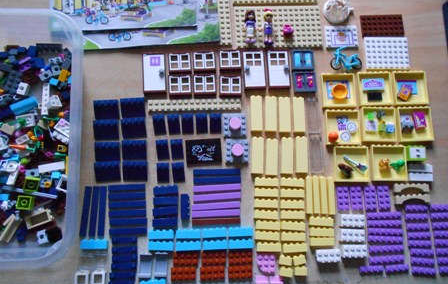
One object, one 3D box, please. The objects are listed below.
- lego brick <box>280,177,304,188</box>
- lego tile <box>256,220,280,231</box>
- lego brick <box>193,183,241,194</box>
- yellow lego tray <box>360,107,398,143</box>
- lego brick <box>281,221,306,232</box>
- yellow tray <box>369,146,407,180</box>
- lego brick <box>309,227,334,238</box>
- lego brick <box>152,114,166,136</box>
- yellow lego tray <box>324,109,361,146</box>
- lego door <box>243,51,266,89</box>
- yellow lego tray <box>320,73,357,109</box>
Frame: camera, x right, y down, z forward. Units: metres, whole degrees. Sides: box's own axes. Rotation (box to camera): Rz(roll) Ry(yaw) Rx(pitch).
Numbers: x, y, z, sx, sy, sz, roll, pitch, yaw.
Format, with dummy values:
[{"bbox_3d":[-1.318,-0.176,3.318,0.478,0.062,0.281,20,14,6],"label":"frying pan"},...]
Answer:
[{"bbox_3d":[0.092,0.055,0.459,0.032,0.008,0.011,2,81,-3],"label":"lego brick"},{"bbox_3d":[0.058,0.111,0.449,0.032,0.008,0.011,2,81,-2],"label":"lego tile"},{"bbox_3d":[-0.010,0.062,0.455,0.064,0.003,0.008,-3,81,-3],"label":"lego brick"},{"bbox_3d":[0.219,-0.024,0.475,0.048,0.008,0.050,0,82,-2],"label":"yellow lego tray"},{"bbox_3d":[0.092,0.112,0.450,0.032,0.008,0.011,3,81,-2],"label":"lego brick"},{"bbox_3d":[0.230,0.029,0.471,0.048,0.008,0.050,1,81,-3],"label":"yellow tray"},{"bbox_3d":[0.129,0.119,0.448,0.032,0.008,0.011,0,81,-3],"label":"lego brick"},{"bbox_3d":[-0.089,-0.026,0.461,0.016,0.011,0.024,-5,81,-4],"label":"lego brick"},{"bbox_3d":[0.167,-0.020,0.473,0.048,0.008,0.050,0,82,-2],"label":"yellow lego tray"},{"bbox_3d":[0.042,-0.103,0.478,0.032,0.009,0.058,-2,81,-3],"label":"lego door"},{"bbox_3d":[0.162,-0.073,0.480,0.048,0.008,0.049,-1,81,-3],"label":"yellow lego tray"}]

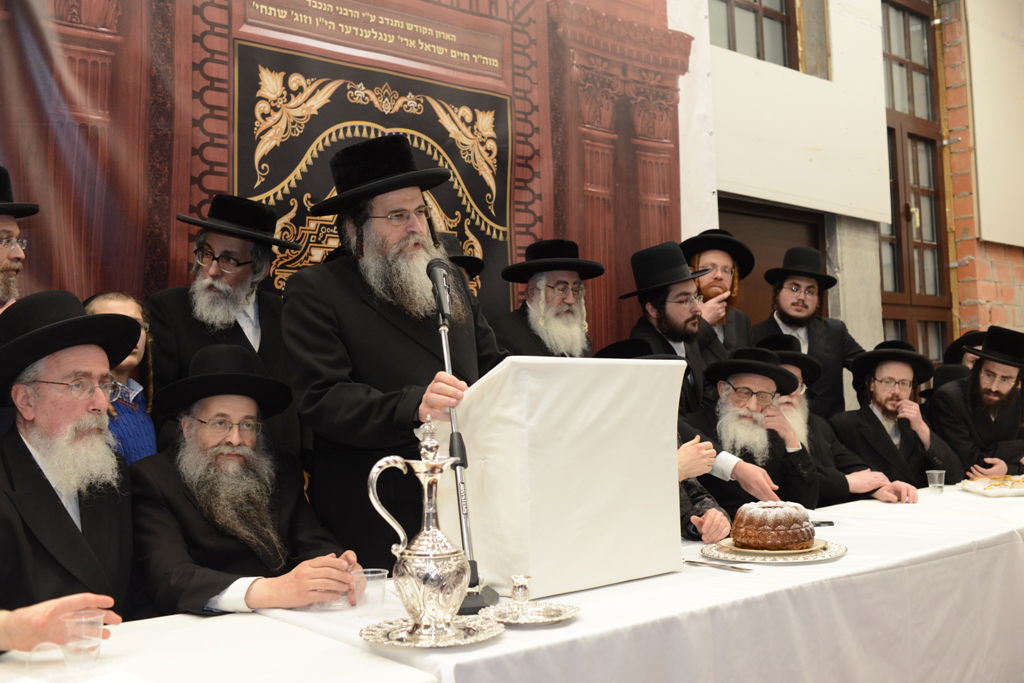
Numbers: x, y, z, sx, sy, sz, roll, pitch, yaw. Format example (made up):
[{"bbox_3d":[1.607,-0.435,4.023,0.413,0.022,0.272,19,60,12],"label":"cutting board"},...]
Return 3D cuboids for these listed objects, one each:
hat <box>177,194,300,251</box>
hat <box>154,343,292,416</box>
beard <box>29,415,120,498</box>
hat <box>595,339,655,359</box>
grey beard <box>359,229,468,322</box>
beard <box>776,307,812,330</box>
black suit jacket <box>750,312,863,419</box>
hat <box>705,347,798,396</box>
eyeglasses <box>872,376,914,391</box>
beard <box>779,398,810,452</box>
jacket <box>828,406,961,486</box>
[{"bbox_3d":[-0.731,-0.325,2.670,0.330,0.110,0.355,13,3,-1],"label":"hat"},{"bbox_3d":[-0.701,0.092,2.420,0.335,0.125,0.370,8,-25,-30],"label":"hat"},{"bbox_3d":[-0.756,0.199,1.720,0.105,0.145,0.135,-4,-4,28],"label":"beard"},{"bbox_3d":[0.345,0.066,2.850,0.320,0.115,0.340,1,-16,-30],"label":"hat"},{"bbox_3d":[-0.231,-0.154,2.330,0.160,0.225,0.180,-5,-5,44],"label":"grey beard"},{"bbox_3d":[1.220,-0.108,4.300,0.165,0.110,0.120,6,-5,10],"label":"beard"},{"bbox_3d":[1.290,0.250,4.380,0.520,0.680,0.300,-2,-4,6],"label":"black suit jacket"},{"bbox_3d":[0.854,0.103,3.550,0.335,0.115,0.365,10,-22,-4],"label":"hat"},{"bbox_3d":[1.539,0.169,4.058,0.138,0.042,0.135,3,0,0],"label":"eyeglasses"},{"bbox_3d":[0.985,0.293,3.520,0.150,0.210,0.110,-2,-4,12],"label":"beard"},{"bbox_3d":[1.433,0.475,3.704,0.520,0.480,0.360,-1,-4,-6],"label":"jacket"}]

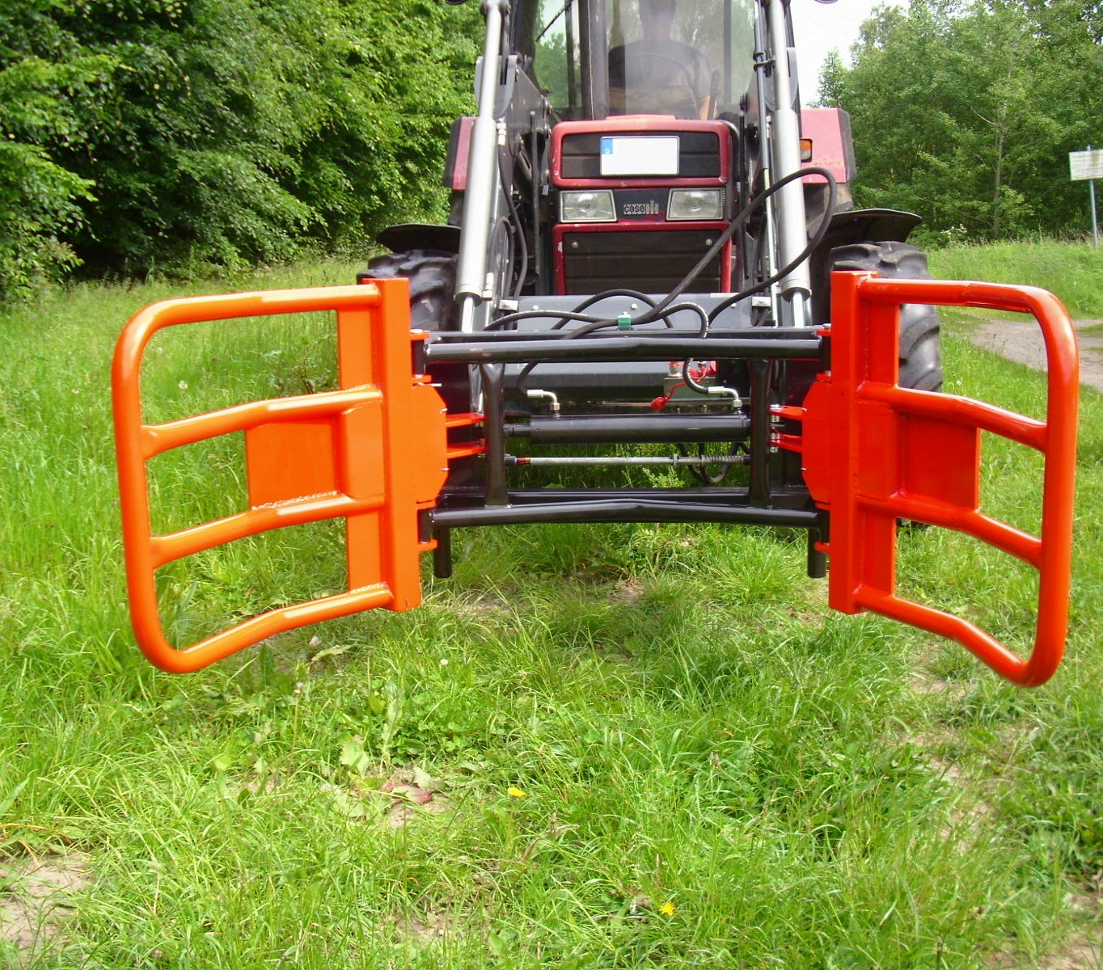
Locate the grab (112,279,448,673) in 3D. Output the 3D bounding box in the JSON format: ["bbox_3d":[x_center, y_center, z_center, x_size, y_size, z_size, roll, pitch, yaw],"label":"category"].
[{"bbox_3d":[-0.640,-0.046,3.380,0.207,0.878,1.071,6,13,36],"label":"grab"}]

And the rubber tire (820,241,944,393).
[{"bbox_3d":[1.208,-0.300,5.163,0.360,1.200,1.200,0,11,7],"label":"rubber tire"}]

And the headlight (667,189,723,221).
[{"bbox_3d":[0.466,-0.909,4.489,0.182,0.102,0.080,0,11,7],"label":"headlight"}]

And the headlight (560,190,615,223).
[{"bbox_3d":[0.124,-0.911,4.524,0.182,0.102,0.080,0,11,7],"label":"headlight"}]

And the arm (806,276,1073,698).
[{"bbox_3d":[0.898,-0.051,3.235,0.175,0.878,1.086,-4,11,-17],"label":"arm"}]

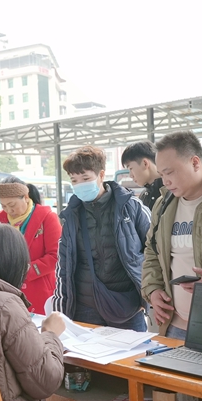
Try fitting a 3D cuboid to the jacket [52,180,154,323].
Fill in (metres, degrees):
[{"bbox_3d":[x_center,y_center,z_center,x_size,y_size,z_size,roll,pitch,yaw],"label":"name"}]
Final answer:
[{"bbox_3d":[0.002,0.246,3.080,0.520,0.670,0.340,-2,0,16],"label":"jacket"}]

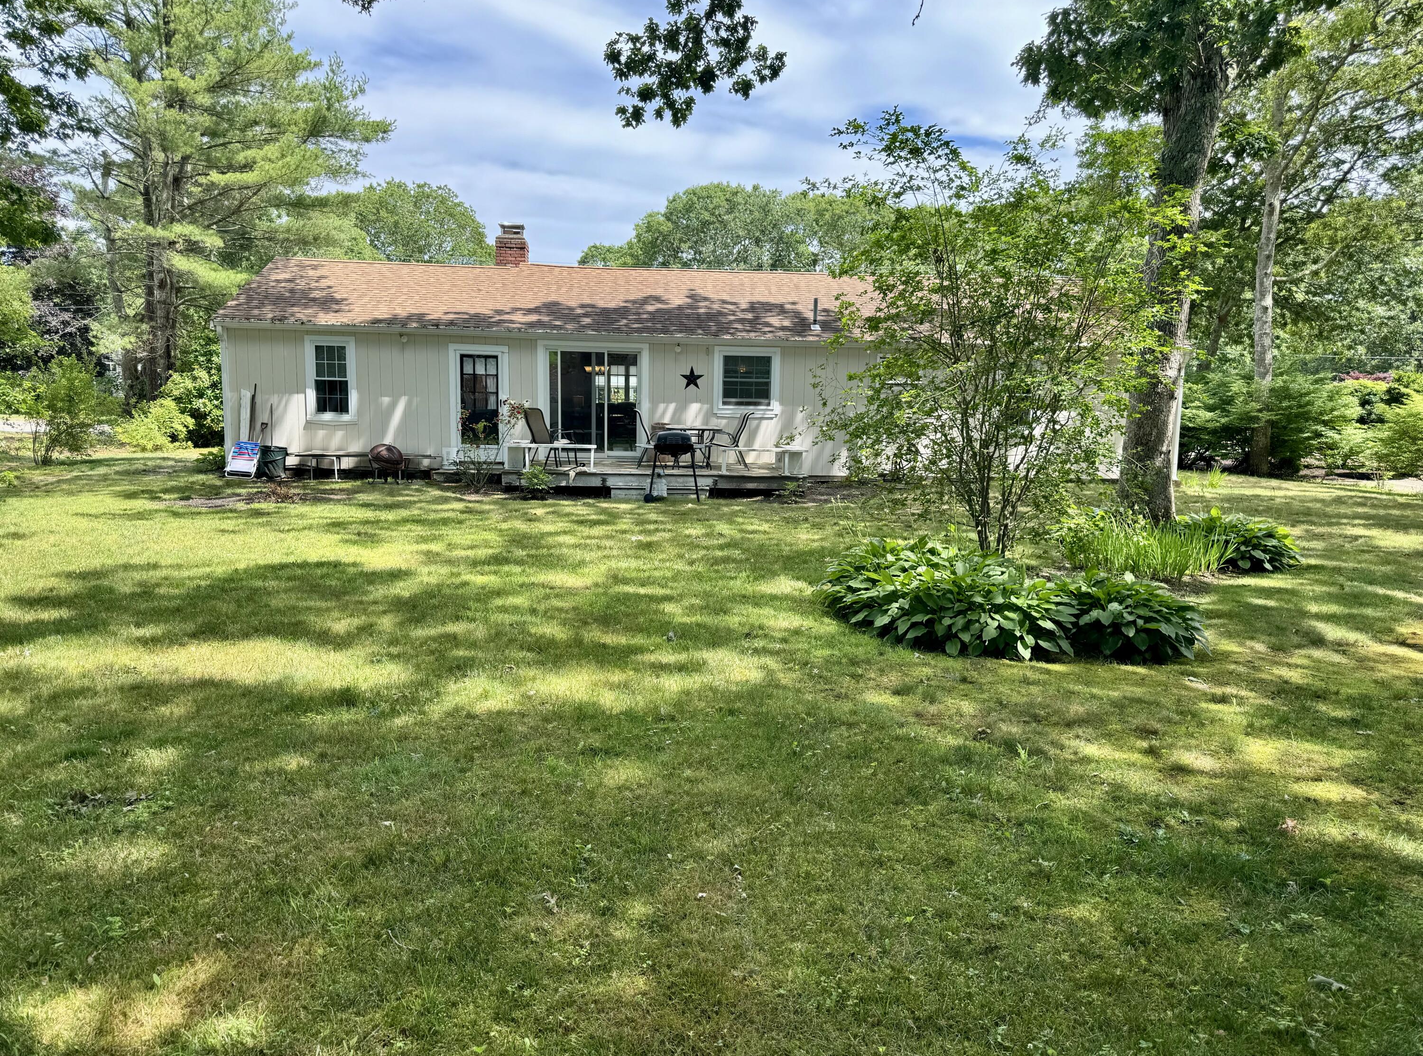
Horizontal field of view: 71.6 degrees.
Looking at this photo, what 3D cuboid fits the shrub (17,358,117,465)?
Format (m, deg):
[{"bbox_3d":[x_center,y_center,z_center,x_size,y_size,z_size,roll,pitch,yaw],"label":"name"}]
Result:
[{"bbox_3d":[-13.343,-2.434,20.400,1.850,2.200,1.800,1,7,0],"label":"shrub"}]

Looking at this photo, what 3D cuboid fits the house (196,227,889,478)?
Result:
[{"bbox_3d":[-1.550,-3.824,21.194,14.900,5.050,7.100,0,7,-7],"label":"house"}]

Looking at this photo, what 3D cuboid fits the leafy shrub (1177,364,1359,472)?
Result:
[{"bbox_3d":[13.424,-2.720,23.900,4.200,2.650,3.300,1,7,0],"label":"leafy shrub"}]

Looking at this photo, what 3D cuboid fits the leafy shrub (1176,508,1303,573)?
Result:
[{"bbox_3d":[5.015,0.091,9.400,1.200,0.500,1.100,1,7,0],"label":"leafy shrub"}]

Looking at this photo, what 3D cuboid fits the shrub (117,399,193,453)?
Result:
[{"bbox_3d":[-14.437,-2.711,25.600,1.850,1.400,1.700,1,7,0],"label":"shrub"}]

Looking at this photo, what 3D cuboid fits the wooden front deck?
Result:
[{"bbox_3d":[-1.061,-0.844,16.591,4.570,0.370,3.540,0,7,-7],"label":"wooden front deck"}]

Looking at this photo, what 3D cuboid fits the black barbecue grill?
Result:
[{"bbox_3d":[-0.556,-0.887,14.300,0.820,1.050,0.600,0,7,-7],"label":"black barbecue grill"}]

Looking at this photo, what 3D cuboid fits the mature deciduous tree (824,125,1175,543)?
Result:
[{"bbox_3d":[2.831,-1.977,9.950,3.500,4.400,3.100,1,7,0],"label":"mature deciduous tree"}]

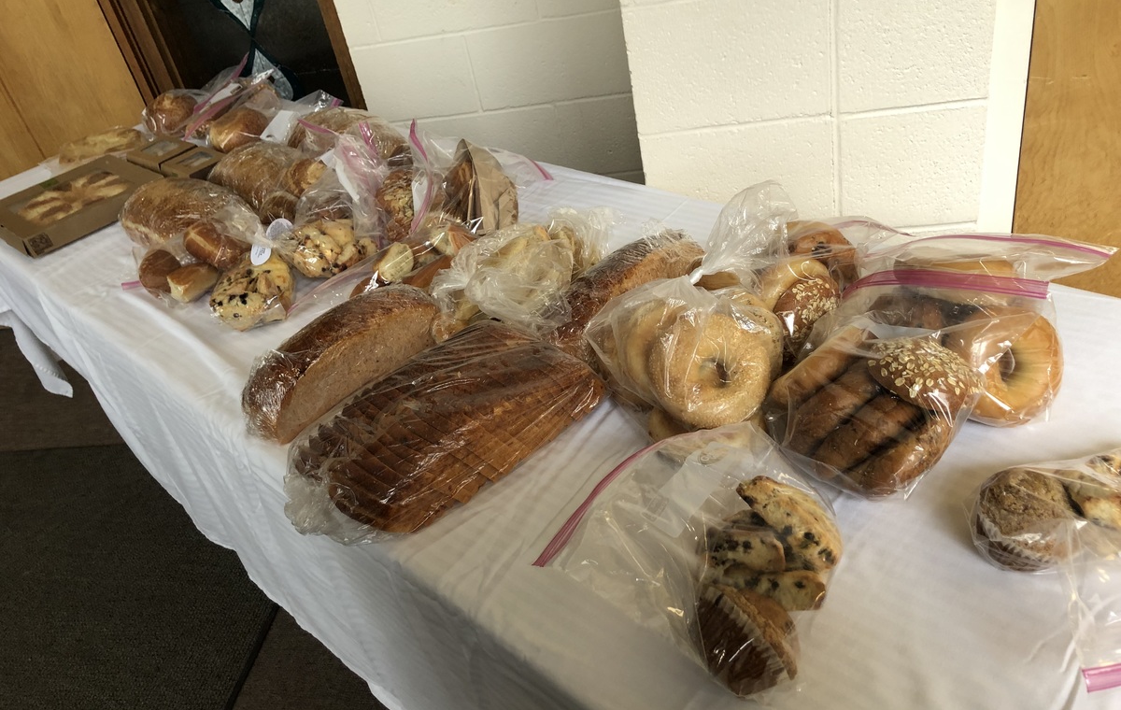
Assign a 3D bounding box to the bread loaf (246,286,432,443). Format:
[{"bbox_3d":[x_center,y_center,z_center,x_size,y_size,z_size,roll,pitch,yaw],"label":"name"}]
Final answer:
[{"bbox_3d":[-0.296,-0.015,1.182,0.275,0.100,0.130,-35,40,-29],"label":"bread loaf"}]

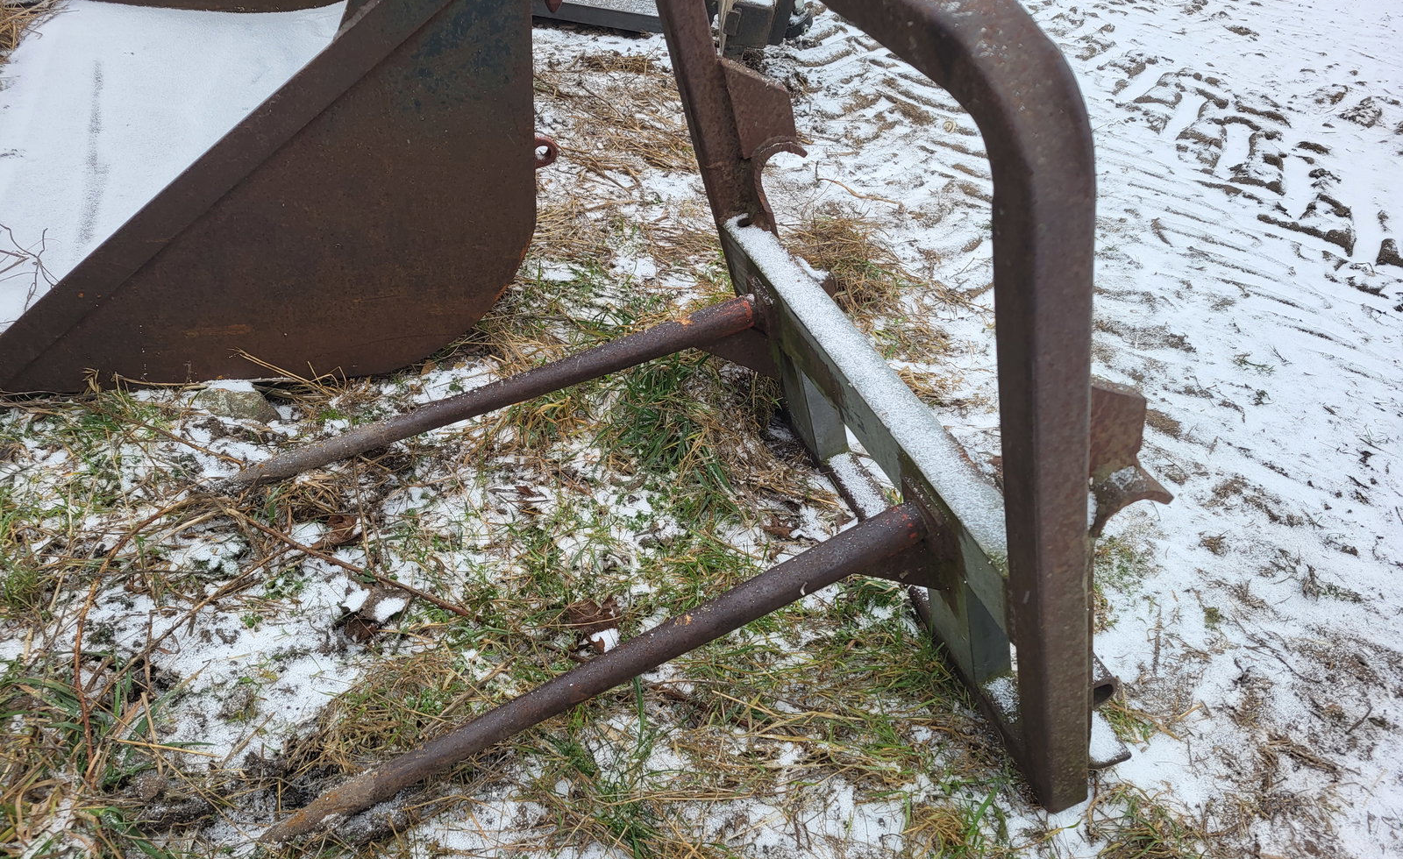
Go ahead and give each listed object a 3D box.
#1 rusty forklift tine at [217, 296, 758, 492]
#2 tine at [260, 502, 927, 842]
[{"bbox_3d":[-0.391,-0.060,1.969,1.030,0.060,0.059,-19,40,-4],"label":"rusty forklift tine"},{"bbox_3d":[-0.138,0.331,1.413,0.969,0.060,0.059,-25,42,-4],"label":"tine"}]

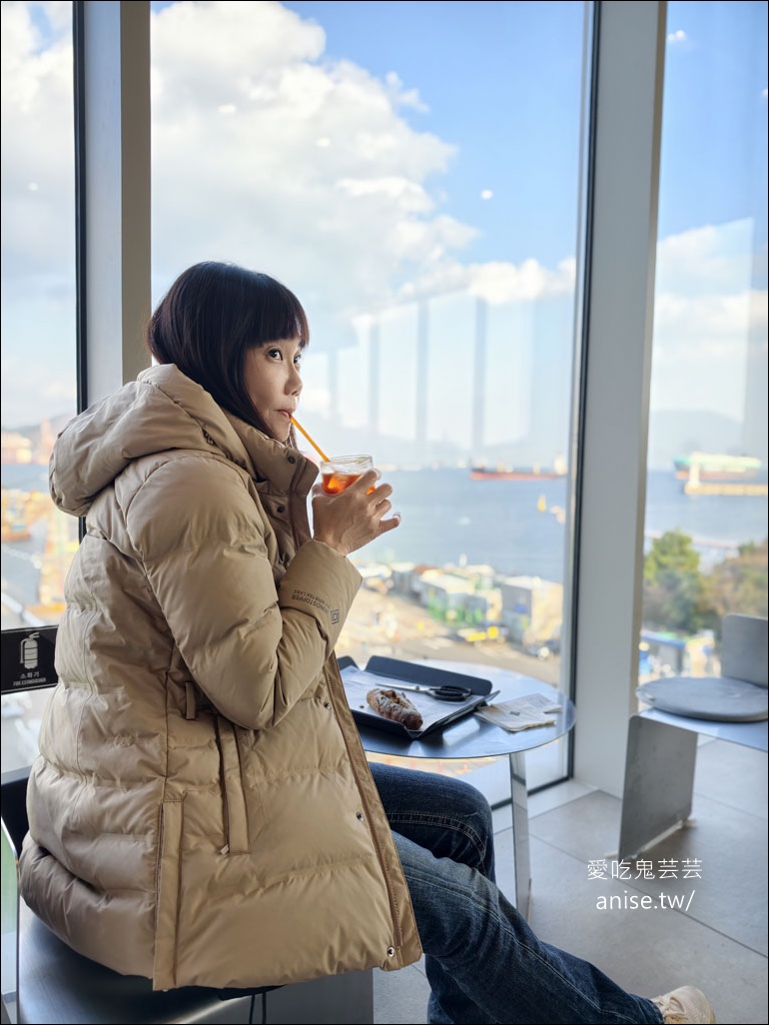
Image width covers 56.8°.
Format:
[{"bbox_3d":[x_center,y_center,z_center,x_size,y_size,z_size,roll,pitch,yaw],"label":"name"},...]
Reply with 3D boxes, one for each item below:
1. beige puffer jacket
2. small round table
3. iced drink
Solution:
[{"bbox_3d":[-0.257,0.168,0.967,0.475,0.745,0.490,-1,4,-27],"label":"beige puffer jacket"},{"bbox_3d":[0.086,0.643,1.540,0.624,0.490,0.624,1,4,0],"label":"small round table"},{"bbox_3d":[-0.048,-0.028,0.955,0.073,0.095,0.073,-5,3,0],"label":"iced drink"}]

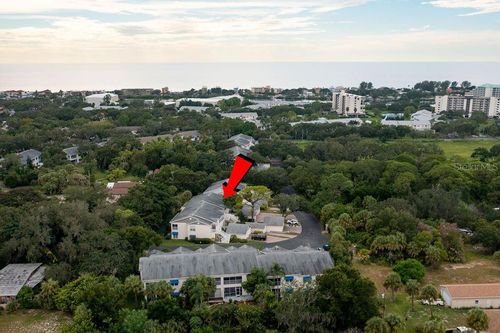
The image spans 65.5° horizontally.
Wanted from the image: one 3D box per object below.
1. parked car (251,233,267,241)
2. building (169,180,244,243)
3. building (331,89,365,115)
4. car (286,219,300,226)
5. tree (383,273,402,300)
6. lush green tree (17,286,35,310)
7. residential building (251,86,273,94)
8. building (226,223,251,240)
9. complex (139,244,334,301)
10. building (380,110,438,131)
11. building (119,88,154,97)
[{"bbox_3d":[2.890,22.010,122.270,4.750,1.700,1.950,2,15,7],"label":"parked car"},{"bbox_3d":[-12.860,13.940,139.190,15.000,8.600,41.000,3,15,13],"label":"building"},{"bbox_3d":[117.560,-75.350,461.560,25.000,28.000,33.000,-3,16,-12],"label":"building"},{"bbox_3d":[15.610,20.360,140.900,4.450,1.600,1.850,2,15,7],"label":"car"},{"bbox_3d":[32.810,27.860,89.400,4.300,7.300,4.300,0,15,0],"label":"tree"},{"bbox_3d":[-51.600,29.720,89.280,4.200,4.500,4.000,0,15,0],"label":"lush green tree"},{"bbox_3d":[18.350,-119.480,620.330,34.000,15.000,20.000,0,15,0],"label":"residential building"},{"bbox_3d":[-3.890,21.400,130.590,6.500,4.200,8.200,0,15,0],"label":"building"},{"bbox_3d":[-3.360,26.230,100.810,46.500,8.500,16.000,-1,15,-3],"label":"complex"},{"bbox_3d":[148.300,-42.930,363.680,45.000,12.500,25.000,0,15,0],"label":"building"},{"bbox_3d":[-209.580,-137.010,724.140,59.000,12.500,18.000,0,15,0],"label":"building"}]

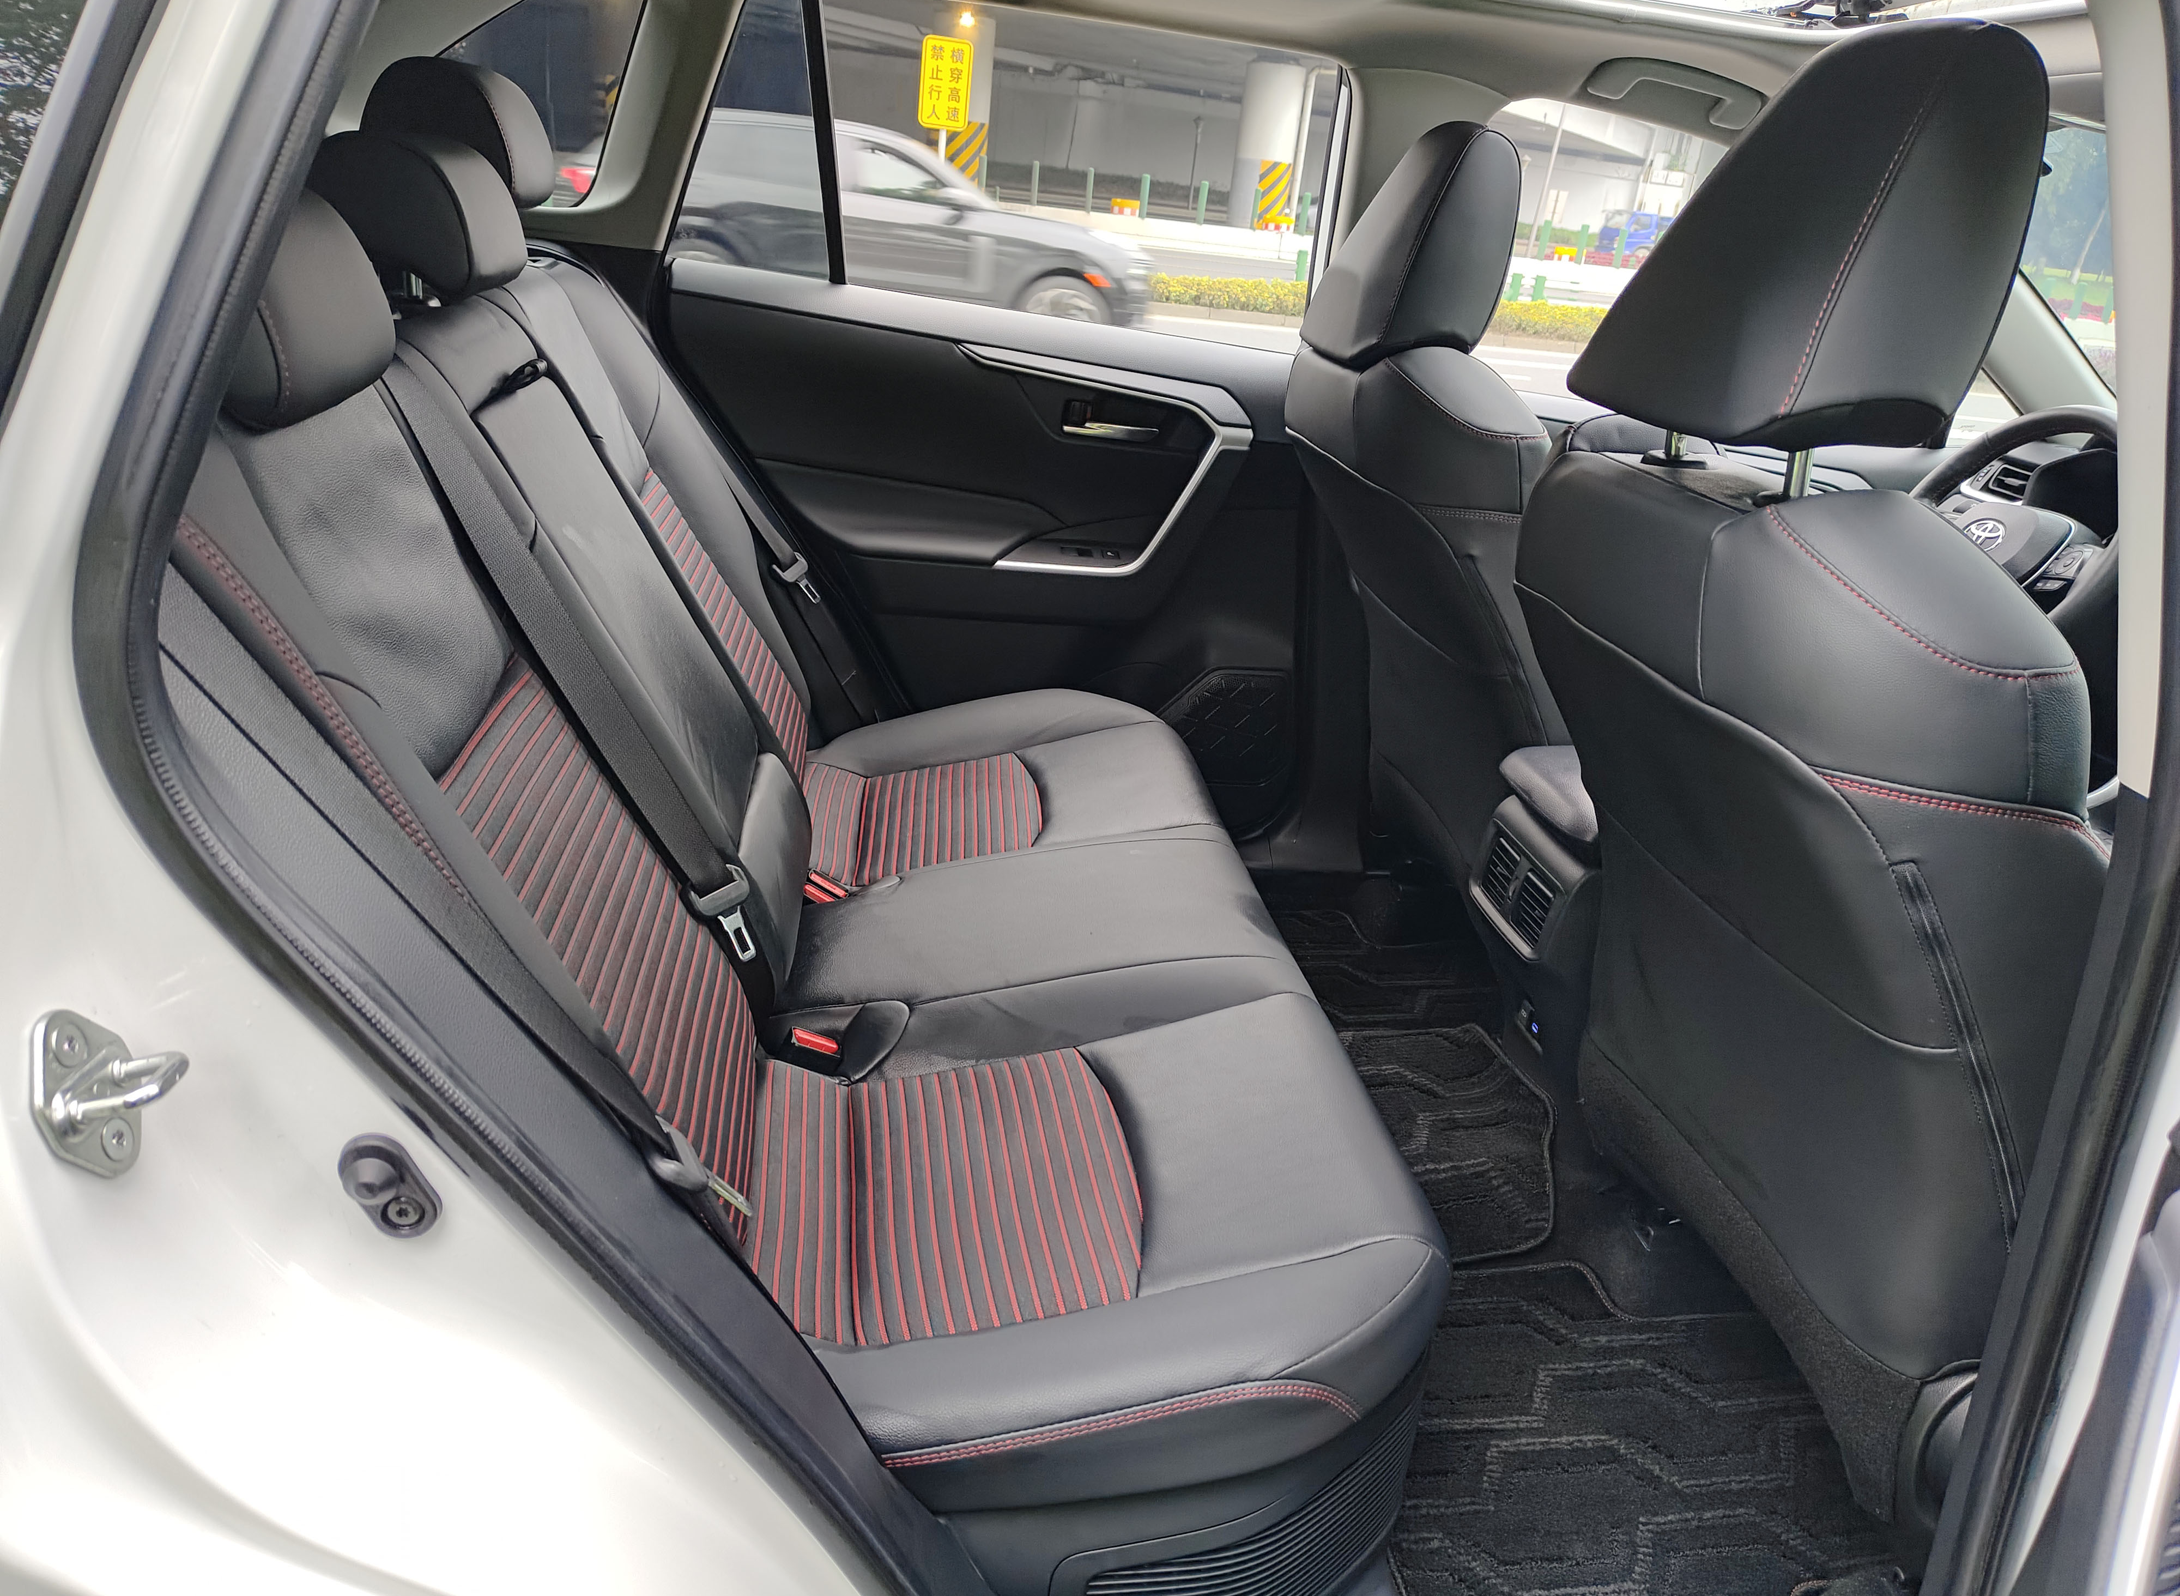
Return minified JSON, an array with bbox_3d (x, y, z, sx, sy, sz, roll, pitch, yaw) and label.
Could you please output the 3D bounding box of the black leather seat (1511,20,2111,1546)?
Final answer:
[{"bbox_3d":[0.716,0.038,1.132,0.800,1.050,0.520,3,23,-9],"label":"black leather seat"}]

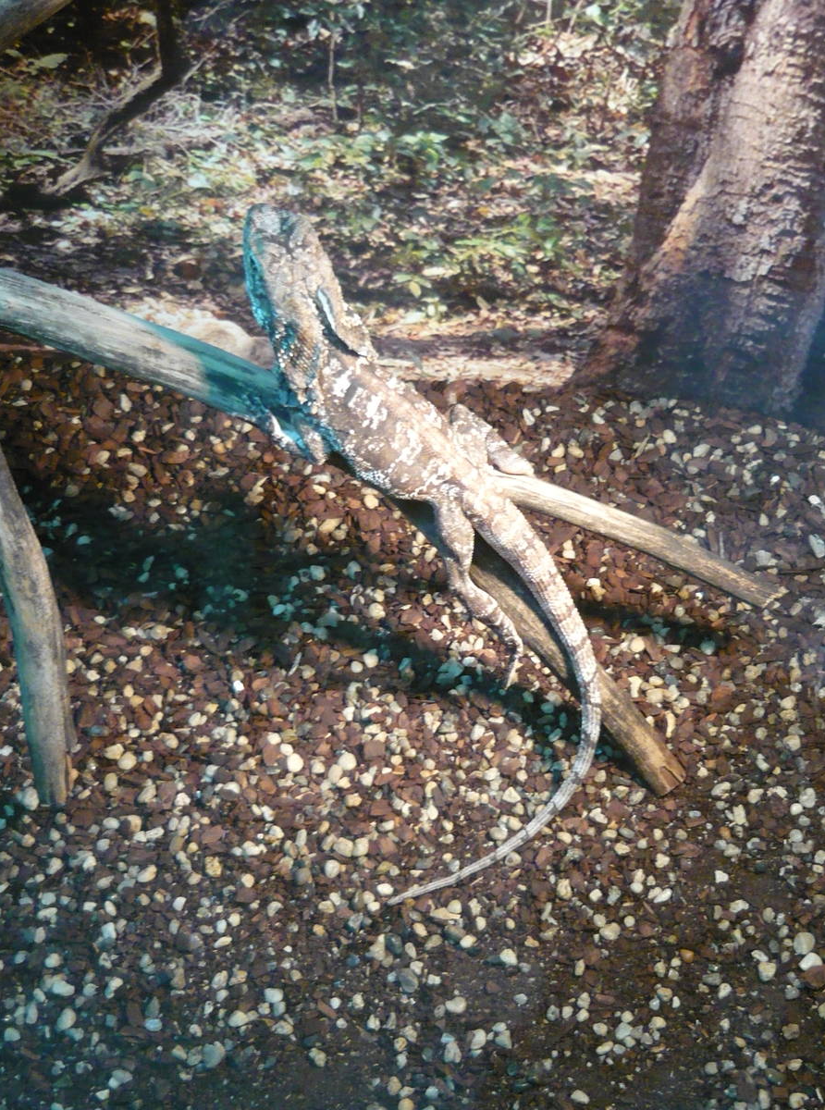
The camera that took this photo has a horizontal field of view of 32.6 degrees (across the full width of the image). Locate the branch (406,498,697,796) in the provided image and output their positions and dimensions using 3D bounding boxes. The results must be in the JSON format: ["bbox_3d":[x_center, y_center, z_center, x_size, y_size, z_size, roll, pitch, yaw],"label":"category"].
[{"bbox_3d":[0.083,0.052,0.843,0.228,0.026,0.026,49,52,-4],"label":"branch"}]

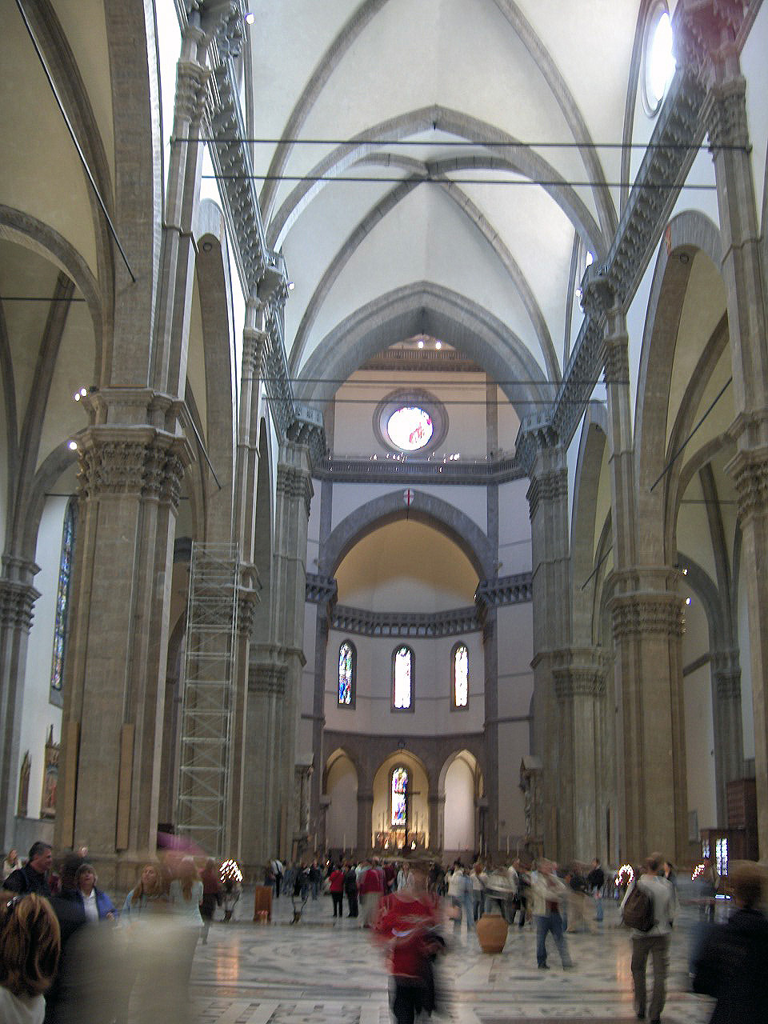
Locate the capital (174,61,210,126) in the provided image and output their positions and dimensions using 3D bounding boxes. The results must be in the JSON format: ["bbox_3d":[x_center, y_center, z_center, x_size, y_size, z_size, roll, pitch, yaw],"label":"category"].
[{"bbox_3d":[-6.434,-13.581,39.220,1.100,2.390,2.200,1,-17,0],"label":"capital"}]

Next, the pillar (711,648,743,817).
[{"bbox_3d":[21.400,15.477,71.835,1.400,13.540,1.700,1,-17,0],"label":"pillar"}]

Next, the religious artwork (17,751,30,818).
[{"bbox_3d":[-17.251,13.088,55.520,0.250,3.150,1.250,1,-17,0],"label":"religious artwork"}]

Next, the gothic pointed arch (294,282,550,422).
[{"bbox_3d":[2.652,-10.454,80.811,17.300,10.400,4.200,1,-17,0],"label":"gothic pointed arch"}]

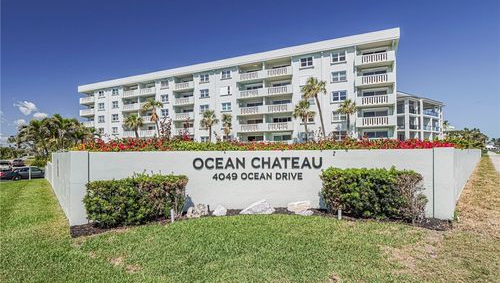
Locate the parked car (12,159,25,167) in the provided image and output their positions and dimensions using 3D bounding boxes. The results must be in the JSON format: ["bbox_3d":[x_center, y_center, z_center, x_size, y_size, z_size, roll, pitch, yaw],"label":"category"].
[{"bbox_3d":[-49.844,4.828,55.915,1.880,1.660,4.600,2,-3,-41],"label":"parked car"}]

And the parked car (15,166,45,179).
[{"bbox_3d":[-23.481,3.412,28.079,4.700,1.460,1.820,2,-3,-40],"label":"parked car"}]

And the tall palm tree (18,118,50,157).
[{"bbox_3d":[-35.821,0.469,43.073,4.600,8.212,4.600,-1,-2,0],"label":"tall palm tree"}]

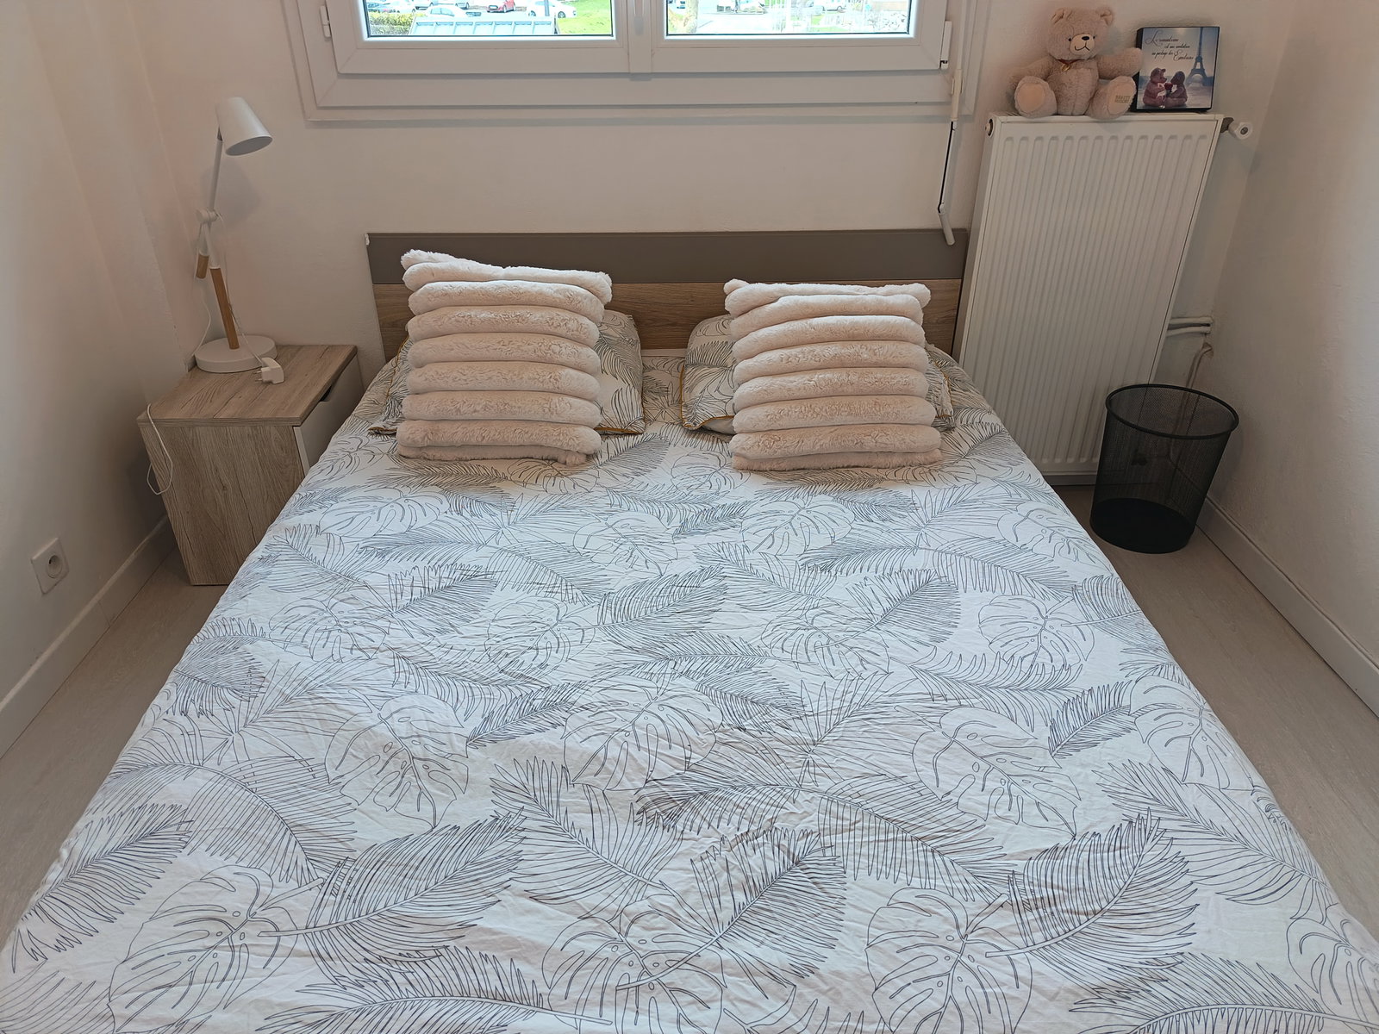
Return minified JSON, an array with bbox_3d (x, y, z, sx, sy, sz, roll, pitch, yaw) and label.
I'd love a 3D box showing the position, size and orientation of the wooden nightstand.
[{"bbox_3d":[-1.022,-0.135,2.372,0.356,0.443,0.423,-1,32,0],"label":"wooden nightstand"}]

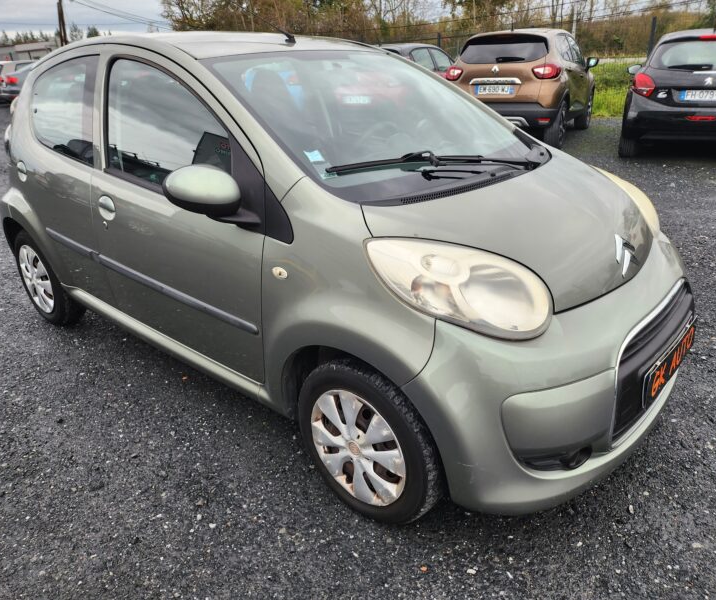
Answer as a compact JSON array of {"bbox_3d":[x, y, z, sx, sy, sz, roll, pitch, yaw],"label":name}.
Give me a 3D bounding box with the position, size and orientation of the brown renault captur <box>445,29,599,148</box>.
[{"bbox_3d":[2.752,-3.500,8.986,1.800,1.560,4.120,12,26,26],"label":"brown renault captur"}]

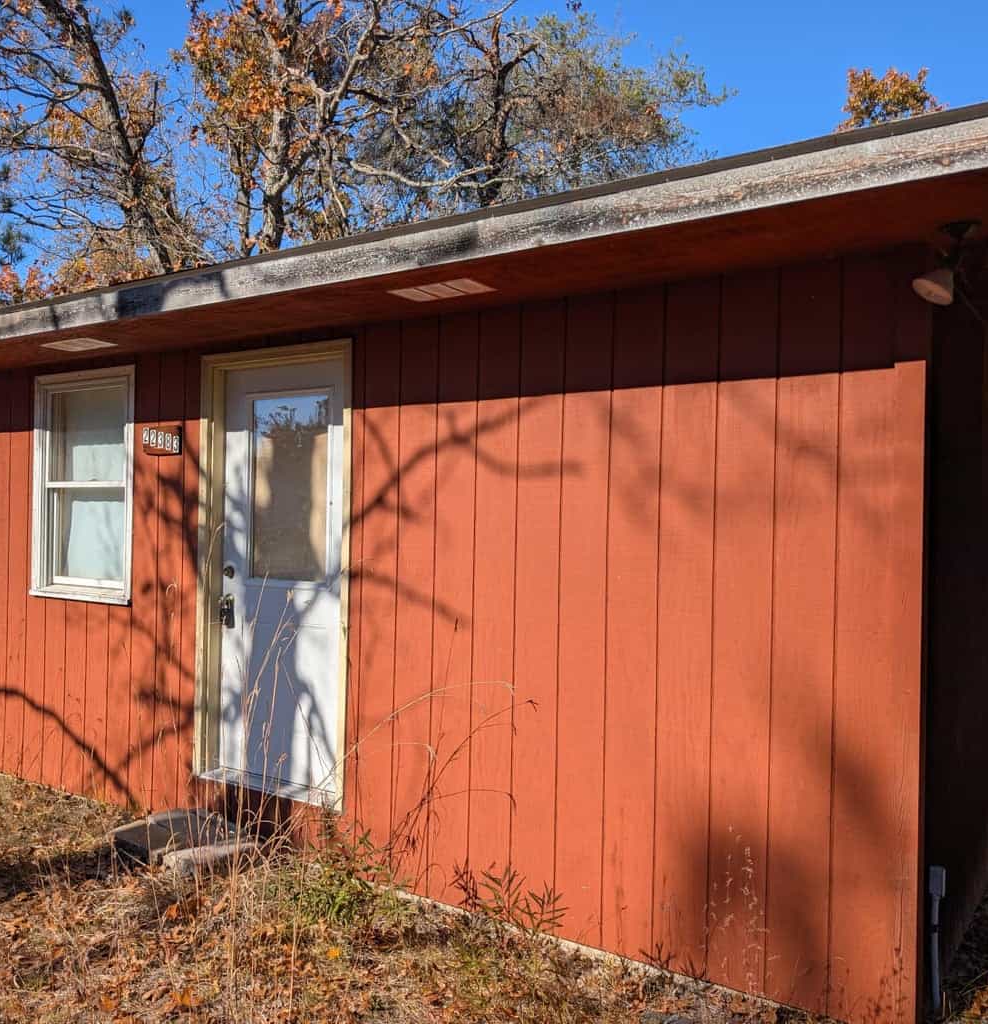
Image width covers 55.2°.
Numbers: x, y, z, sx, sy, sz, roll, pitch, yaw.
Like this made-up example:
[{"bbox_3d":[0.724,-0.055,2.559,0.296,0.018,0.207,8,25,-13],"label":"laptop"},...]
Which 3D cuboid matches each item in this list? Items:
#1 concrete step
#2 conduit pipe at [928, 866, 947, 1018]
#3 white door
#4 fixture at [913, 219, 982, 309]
[{"bbox_3d":[-1.501,1.534,4.446,0.390,0.100,0.450,1,0,34],"label":"concrete step"},{"bbox_3d":[1.394,1.339,2.970,0.047,0.460,0.055,1,0,34],"label":"conduit pipe"},{"bbox_3d":[-1.008,0.294,4.585,0.905,2.040,0.055,1,0,34],"label":"white door"},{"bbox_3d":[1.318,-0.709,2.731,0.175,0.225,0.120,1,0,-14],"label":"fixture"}]

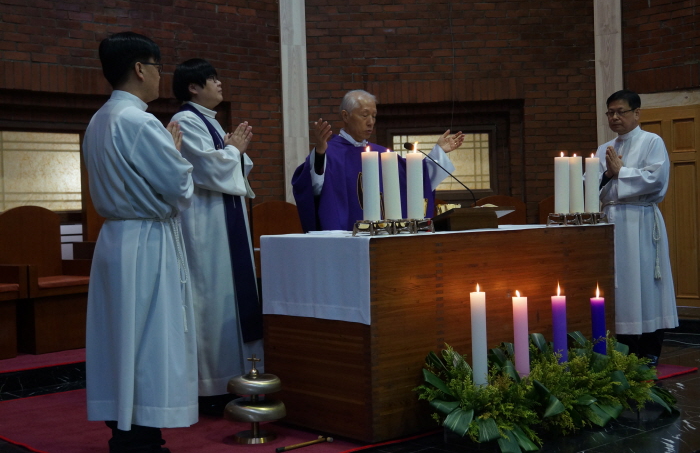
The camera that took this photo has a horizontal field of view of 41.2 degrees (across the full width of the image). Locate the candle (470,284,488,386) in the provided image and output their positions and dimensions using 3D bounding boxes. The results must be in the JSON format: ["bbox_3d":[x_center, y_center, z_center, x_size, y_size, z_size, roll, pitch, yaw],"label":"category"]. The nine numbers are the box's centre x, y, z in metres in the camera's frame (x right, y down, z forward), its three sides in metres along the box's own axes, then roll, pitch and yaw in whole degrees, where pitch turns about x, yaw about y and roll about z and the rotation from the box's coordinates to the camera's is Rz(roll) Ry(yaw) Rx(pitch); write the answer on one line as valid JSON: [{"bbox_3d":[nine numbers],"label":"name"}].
[{"bbox_3d":[0.581,0.511,4.152,0.067,0.465,0.067,-3,2,-40],"label":"candle"}]

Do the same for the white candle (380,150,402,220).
[{"bbox_3d":[0.190,-0.189,4.281,0.077,0.324,0.077,-4,3,0],"label":"white candle"}]

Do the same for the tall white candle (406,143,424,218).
[{"bbox_3d":[0.307,-0.192,4.384,0.078,0.322,0.078,-1,0,0],"label":"tall white candle"}]

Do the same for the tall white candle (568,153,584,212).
[{"bbox_3d":[1.268,-0.237,5.218,0.077,0.323,0.077,-1,2,0],"label":"tall white candle"}]

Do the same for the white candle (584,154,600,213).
[{"bbox_3d":[1.371,-0.237,5.263,0.077,0.321,0.077,-1,2,0],"label":"white candle"}]

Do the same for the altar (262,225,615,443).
[{"bbox_3d":[0.530,0.471,4.905,1.830,0.910,0.750,-3,2,-40],"label":"altar"}]

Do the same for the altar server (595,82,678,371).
[{"bbox_3d":[1.782,0.011,5.859,0.530,1.710,0.430,0,2,36],"label":"altar server"}]

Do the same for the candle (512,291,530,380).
[{"bbox_3d":[0.793,0.526,4.310,0.067,0.417,0.067,-3,2,-40],"label":"candle"}]

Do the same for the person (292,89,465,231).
[{"bbox_3d":[0.172,0.059,5.394,0.920,1.700,0.520,-3,2,-40],"label":"person"}]

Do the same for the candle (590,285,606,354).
[{"bbox_3d":[1.241,0.531,4.646,0.068,0.370,0.068,-3,2,-40],"label":"candle"}]

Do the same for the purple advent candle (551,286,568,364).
[{"bbox_3d":[0.995,0.490,4.413,0.070,0.358,0.070,-4,2,-41],"label":"purple advent candle"}]

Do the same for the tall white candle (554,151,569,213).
[{"bbox_3d":[1.169,-0.231,5.137,0.079,0.323,0.079,0,0,0],"label":"tall white candle"}]

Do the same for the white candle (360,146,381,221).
[{"bbox_3d":[0.096,-0.185,4.199,0.077,0.321,0.077,-3,1,-41],"label":"white candle"}]

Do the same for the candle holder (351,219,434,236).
[{"bbox_3d":[0.203,0.007,4.291,0.400,0.068,0.130,-2,1,-41],"label":"candle holder"}]

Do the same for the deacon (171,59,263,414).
[{"bbox_3d":[-0.662,0.062,4.700,0.470,1.770,0.500,-1,2,12],"label":"deacon"}]

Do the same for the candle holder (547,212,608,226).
[{"bbox_3d":[1.274,-0.037,5.227,0.395,0.065,0.130,-2,1,-41],"label":"candle holder"}]

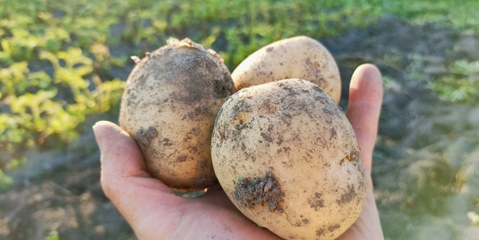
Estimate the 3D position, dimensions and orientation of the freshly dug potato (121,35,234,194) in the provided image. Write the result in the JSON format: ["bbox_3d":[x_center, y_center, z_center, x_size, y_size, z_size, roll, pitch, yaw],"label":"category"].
[{"bbox_3d":[-0.029,-0.002,0.188,0.065,0.081,0.063,-14,3,-8],"label":"freshly dug potato"}]

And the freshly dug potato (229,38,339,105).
[{"bbox_3d":[0.030,-0.019,0.222,0.072,0.062,0.062,-27,1,9],"label":"freshly dug potato"}]

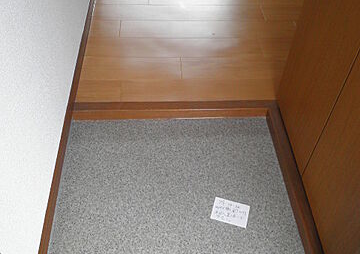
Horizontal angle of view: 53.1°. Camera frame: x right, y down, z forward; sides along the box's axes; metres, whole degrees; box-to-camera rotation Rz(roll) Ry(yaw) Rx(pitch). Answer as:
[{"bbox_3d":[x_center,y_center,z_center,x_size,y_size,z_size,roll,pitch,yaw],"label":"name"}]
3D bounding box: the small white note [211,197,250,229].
[{"bbox_3d":[0.172,0.290,1.231,0.121,0.002,0.086,14,50,9],"label":"small white note"}]

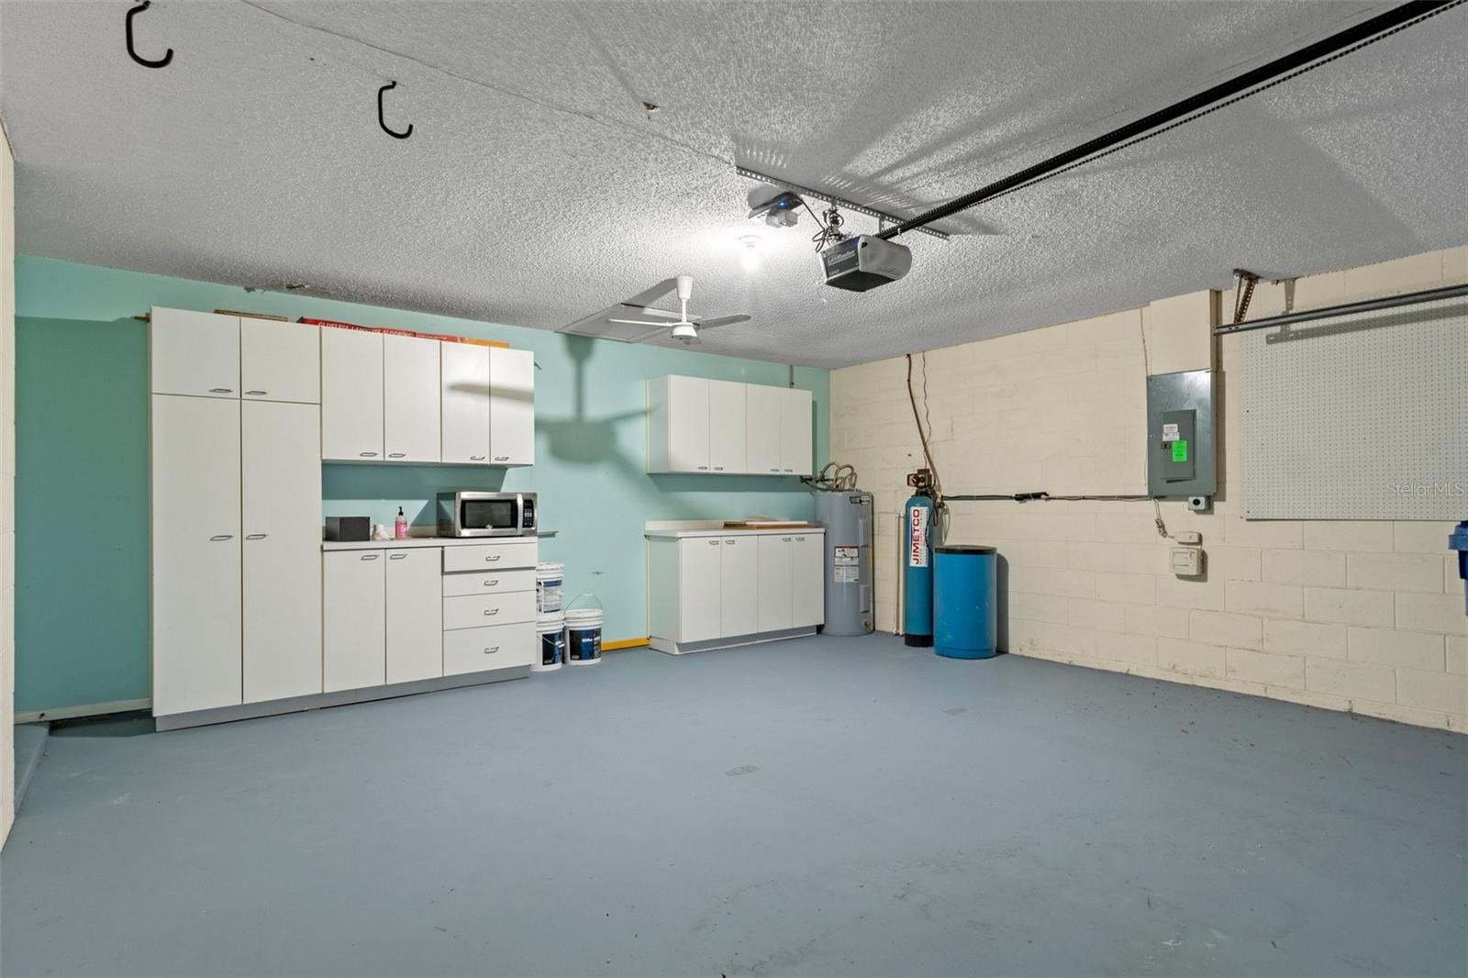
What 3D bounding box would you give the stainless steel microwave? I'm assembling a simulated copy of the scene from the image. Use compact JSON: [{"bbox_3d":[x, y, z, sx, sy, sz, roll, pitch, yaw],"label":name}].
[{"bbox_3d":[-1.628,0.169,4.857,0.520,0.292,0.411,0,-1,-38],"label":"stainless steel microwave"}]

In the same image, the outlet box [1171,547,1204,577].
[{"bbox_3d":[2.919,0.468,4.737,0.065,0.177,0.165,0,-2,-36],"label":"outlet box"}]

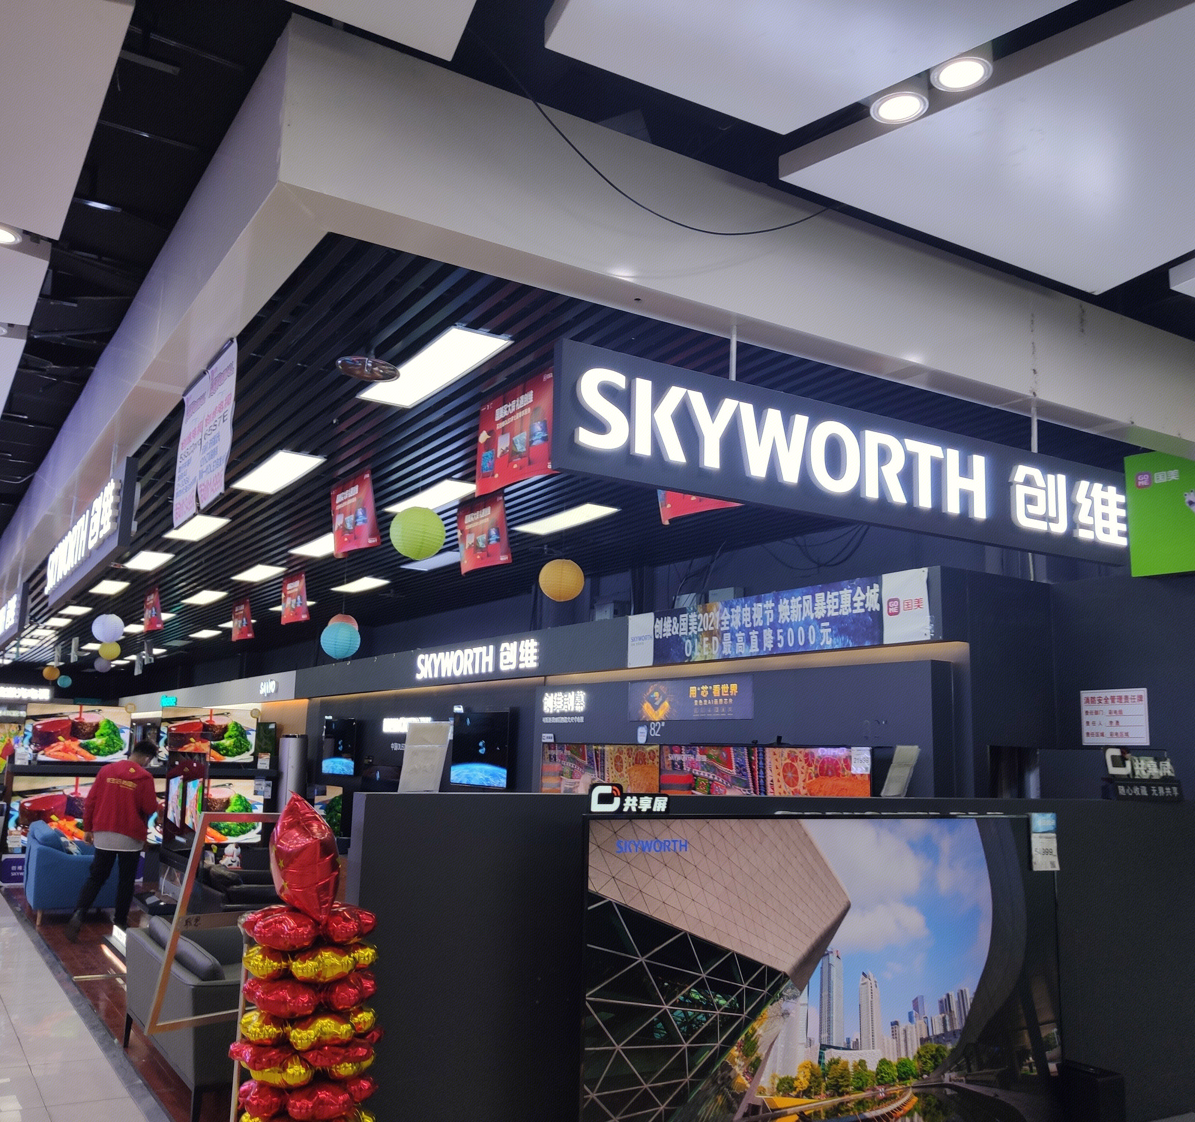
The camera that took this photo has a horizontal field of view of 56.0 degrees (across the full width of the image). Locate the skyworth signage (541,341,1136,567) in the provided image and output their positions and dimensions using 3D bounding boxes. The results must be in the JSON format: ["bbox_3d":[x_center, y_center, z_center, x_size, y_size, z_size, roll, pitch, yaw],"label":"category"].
[{"bbox_3d":[1.295,-0.384,4.947,3.380,0.500,0.120,7,-11,-31],"label":"skyworth signage"}]

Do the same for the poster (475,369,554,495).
[{"bbox_3d":[-0.399,-0.600,5.368,0.040,0.485,0.670,8,-12,-35],"label":"poster"}]

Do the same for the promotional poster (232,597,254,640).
[{"bbox_3d":[-4.424,0.751,14.051,0.040,0.480,0.600,9,-12,-35],"label":"promotional poster"}]

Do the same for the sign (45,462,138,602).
[{"bbox_3d":[-3.429,-0.095,7.484,0.120,0.500,3.340,7,-11,-31],"label":"sign"}]

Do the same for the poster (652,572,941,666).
[{"bbox_3d":[1.161,0.425,7.574,0.020,0.421,2.813,7,-11,-31],"label":"poster"}]

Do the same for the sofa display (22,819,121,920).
[{"bbox_3d":[-5.179,3.067,11.173,0.750,0.930,0.840,8,-12,-33],"label":"sofa display"}]

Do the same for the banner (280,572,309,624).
[{"bbox_3d":[-3.139,0.393,11.659,0.050,0.490,0.610,9,-12,-37],"label":"banner"}]

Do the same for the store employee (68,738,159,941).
[{"bbox_3d":[-4.535,2.580,10.614,0.620,1.740,0.500,3,-10,-6],"label":"store employee"}]

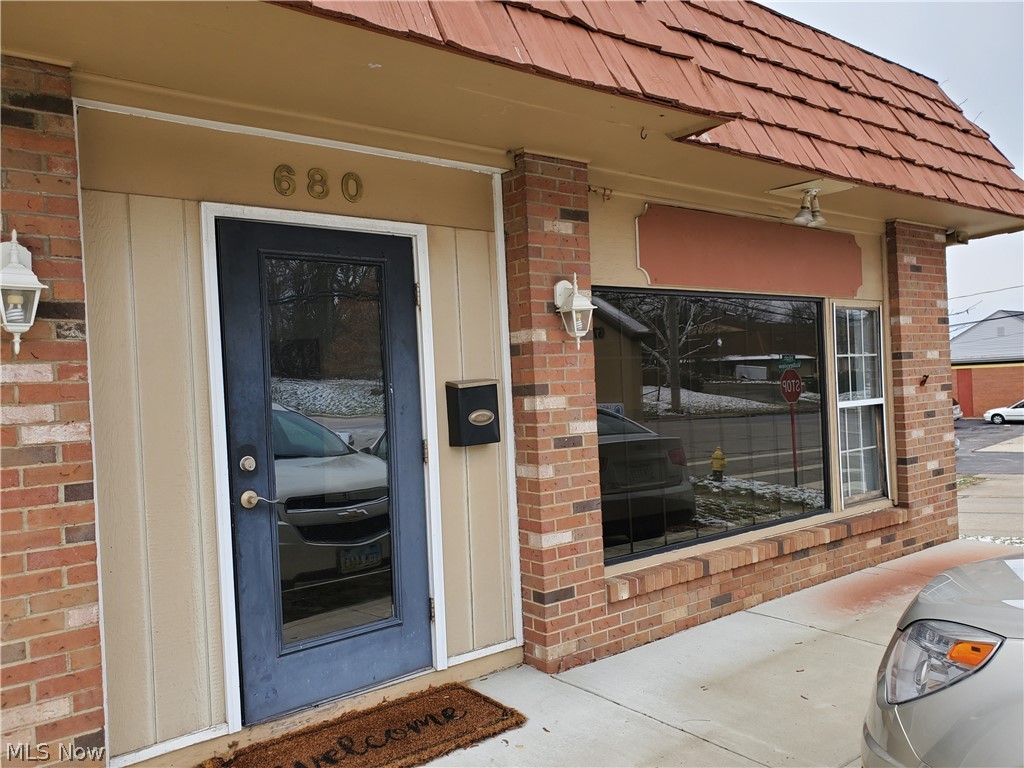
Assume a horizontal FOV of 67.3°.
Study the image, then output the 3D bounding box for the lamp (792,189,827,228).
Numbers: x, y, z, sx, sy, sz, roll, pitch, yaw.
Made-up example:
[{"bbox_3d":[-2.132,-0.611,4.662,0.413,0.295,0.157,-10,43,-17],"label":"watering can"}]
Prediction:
[{"bbox_3d":[1.848,-1.090,4.772,0.180,0.230,0.170,-3,0,-36],"label":"lamp"}]

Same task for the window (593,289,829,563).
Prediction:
[{"bbox_3d":[1.328,0.190,4.815,2.300,1.520,0.080,-3,0,-36],"label":"window"}]

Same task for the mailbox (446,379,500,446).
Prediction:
[{"bbox_3d":[-0.183,0.134,3.730,0.240,0.319,0.115,-3,0,-36],"label":"mailbox"}]

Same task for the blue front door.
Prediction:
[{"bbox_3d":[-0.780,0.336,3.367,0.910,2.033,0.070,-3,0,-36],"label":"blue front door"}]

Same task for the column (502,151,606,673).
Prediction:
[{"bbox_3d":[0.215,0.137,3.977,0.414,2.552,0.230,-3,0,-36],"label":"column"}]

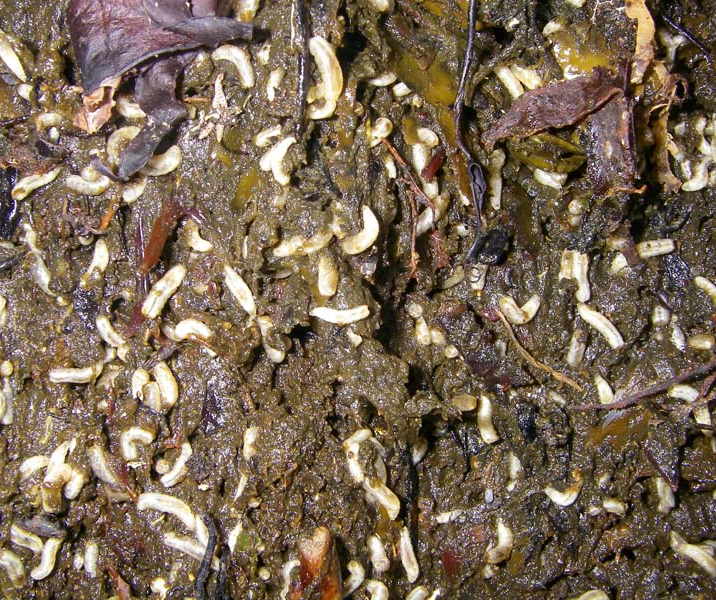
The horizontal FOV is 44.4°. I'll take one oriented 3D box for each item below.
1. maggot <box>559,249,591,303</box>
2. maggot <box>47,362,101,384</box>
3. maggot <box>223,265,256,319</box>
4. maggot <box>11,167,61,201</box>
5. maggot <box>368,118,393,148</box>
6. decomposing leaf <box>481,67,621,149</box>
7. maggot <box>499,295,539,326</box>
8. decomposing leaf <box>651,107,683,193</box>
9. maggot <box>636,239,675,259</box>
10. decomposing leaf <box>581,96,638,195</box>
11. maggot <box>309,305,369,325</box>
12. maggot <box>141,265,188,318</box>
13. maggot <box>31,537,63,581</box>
[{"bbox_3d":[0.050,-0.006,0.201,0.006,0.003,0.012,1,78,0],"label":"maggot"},{"bbox_3d":[-0.057,0.015,0.179,0.011,0.003,0.004,-7,79,-1],"label":"maggot"},{"bbox_3d":[-0.024,-0.002,0.180,0.003,0.003,0.013,-33,80,-6],"label":"maggot"},{"bbox_3d":[-0.067,-0.024,0.182,0.012,0.003,0.003,-30,80,-6],"label":"maggot"},{"bbox_3d":[0.005,-0.035,0.183,0.004,0.003,0.007,34,80,6],"label":"maggot"},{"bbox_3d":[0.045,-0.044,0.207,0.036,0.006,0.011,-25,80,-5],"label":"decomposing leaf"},{"bbox_3d":[0.033,0.002,0.180,0.009,0.003,0.006,-3,78,-1],"label":"maggot"},{"bbox_3d":[0.072,-0.035,0.206,0.007,0.006,0.021,4,78,1],"label":"decomposing leaf"},{"bbox_3d":[0.069,-0.012,0.202,0.009,0.003,0.004,-6,79,-1],"label":"maggot"},{"bbox_3d":[0.051,-0.032,0.179,0.011,0.003,0.020,-3,78,-1],"label":"decomposing leaf"},{"bbox_3d":[-0.004,0.003,0.198,0.014,0.003,0.004,-3,78,-1],"label":"maggot"},{"bbox_3d":[-0.044,-0.002,0.200,0.004,0.004,0.013,27,80,5],"label":"maggot"},{"bbox_3d":[-0.062,0.051,0.175,0.004,0.003,0.010,35,81,7],"label":"maggot"}]

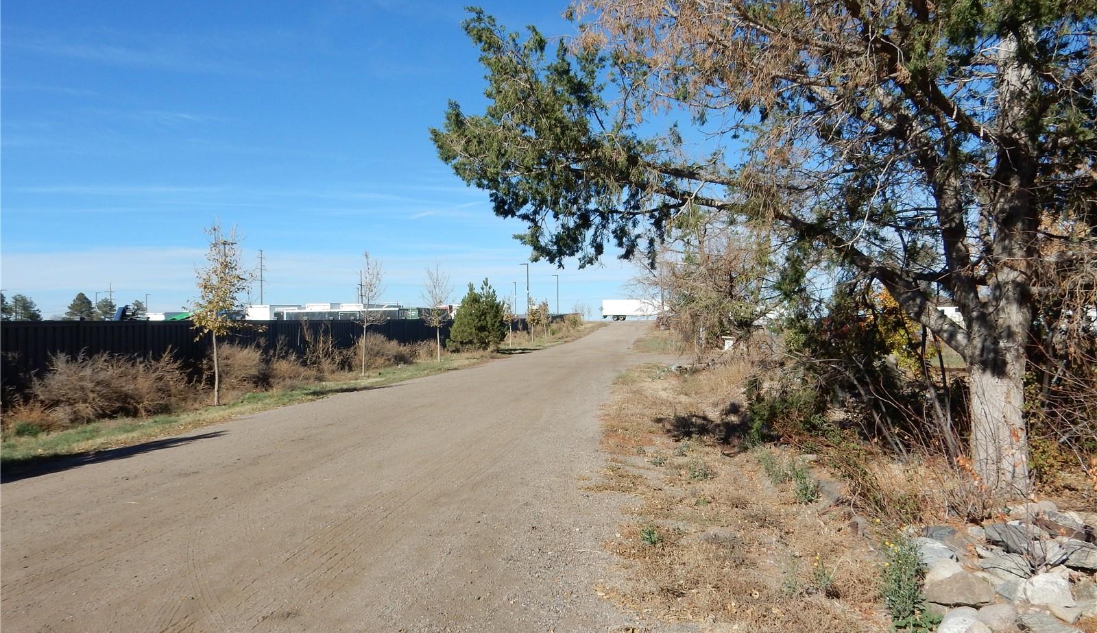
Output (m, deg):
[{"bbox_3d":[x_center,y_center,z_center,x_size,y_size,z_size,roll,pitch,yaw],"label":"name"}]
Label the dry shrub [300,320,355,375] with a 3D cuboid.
[{"bbox_3d":[-7.606,1.036,27.200,1.400,1.689,1.750,0,0,7],"label":"dry shrub"}]

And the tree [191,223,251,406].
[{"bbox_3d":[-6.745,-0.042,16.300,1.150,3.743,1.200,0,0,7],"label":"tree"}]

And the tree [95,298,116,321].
[{"bbox_3d":[-100.573,-1.291,180.000,4.600,6.181,4.800,0,0,7],"label":"tree"}]

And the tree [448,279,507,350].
[{"bbox_3d":[-3.704,-0.079,41.500,2.800,3.658,3.000,0,0,7],"label":"tree"}]

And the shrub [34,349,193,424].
[{"bbox_3d":[-8.564,1.300,15.600,2.100,1.240,2.900,0,0,7],"label":"shrub"}]

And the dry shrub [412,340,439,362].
[{"bbox_3d":[-5.340,1.462,34.400,1.100,0.877,1.150,0,0,7],"label":"dry shrub"}]

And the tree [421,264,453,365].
[{"bbox_3d":[-4.567,-0.169,32.600,1.150,3.999,1.200,0,0,7],"label":"tree"}]

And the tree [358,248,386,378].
[{"bbox_3d":[-5.495,-0.090,24.600,0.950,3.839,0.950,0,0,7],"label":"tree"}]

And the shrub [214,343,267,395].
[{"bbox_3d":[-8.011,1.302,20.600,1.300,1.156,1.400,0,0,7],"label":"shrub"}]

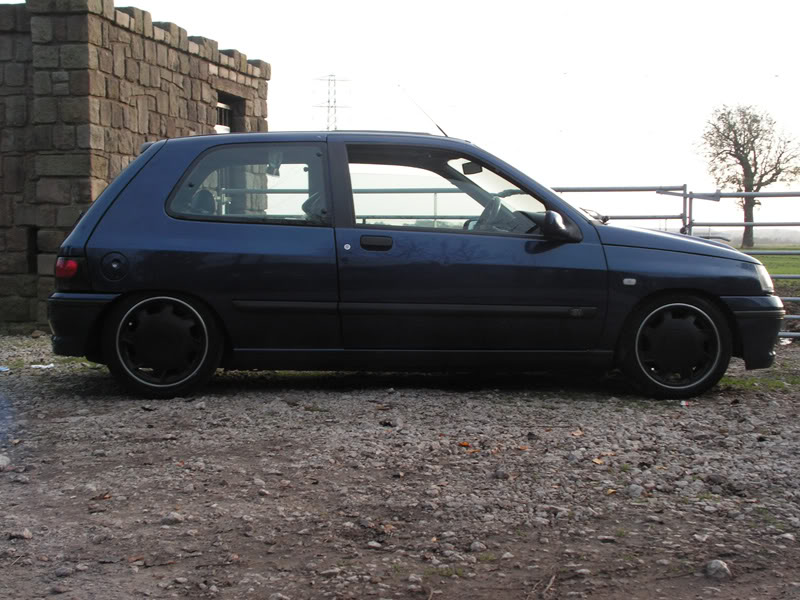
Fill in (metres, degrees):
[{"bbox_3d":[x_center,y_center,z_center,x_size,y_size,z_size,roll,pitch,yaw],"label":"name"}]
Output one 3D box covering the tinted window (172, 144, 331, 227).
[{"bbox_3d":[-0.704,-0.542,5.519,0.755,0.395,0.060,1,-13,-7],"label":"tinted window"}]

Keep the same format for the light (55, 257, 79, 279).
[{"bbox_3d":[-1.533,-0.150,5.447,0.120,0.110,0.160,1,3,-7],"label":"light"}]

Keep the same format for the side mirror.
[{"bbox_3d":[0.785,-0.345,5.580,0.195,0.150,0.200,1,3,-7],"label":"side mirror"}]

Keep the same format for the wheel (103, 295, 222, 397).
[{"bbox_3d":[-1.108,0.184,5.524,0.546,0.546,0.195,1,3,-7],"label":"wheel"}]

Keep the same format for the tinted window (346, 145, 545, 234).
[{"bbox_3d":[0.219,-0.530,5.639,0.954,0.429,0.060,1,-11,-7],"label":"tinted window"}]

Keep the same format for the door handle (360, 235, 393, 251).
[{"bbox_3d":[-0.110,-0.267,5.524,0.152,0.075,0.040,1,3,-7],"label":"door handle"}]

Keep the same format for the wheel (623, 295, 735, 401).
[{"bbox_3d":[1.344,0.216,5.832,0.546,0.546,0.195,1,3,-7],"label":"wheel"}]

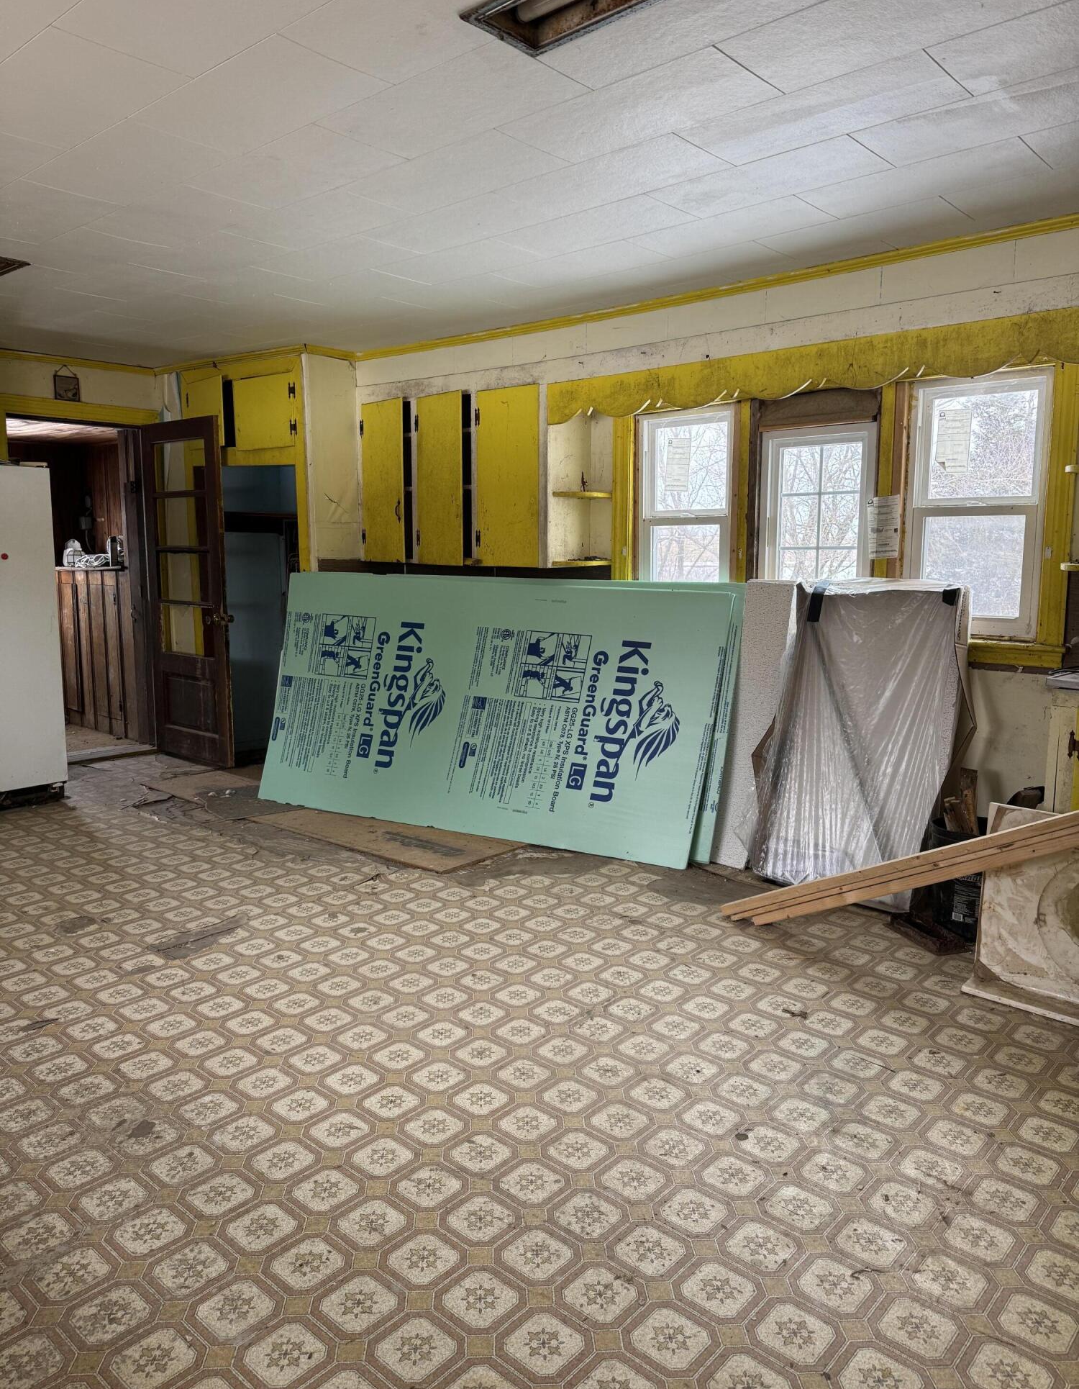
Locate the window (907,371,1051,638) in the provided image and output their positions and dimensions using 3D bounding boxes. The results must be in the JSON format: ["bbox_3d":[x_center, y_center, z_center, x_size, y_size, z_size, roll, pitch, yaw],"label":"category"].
[{"bbox_3d":[1.593,-0.679,3.630,0.489,0.918,0.090,8,11,41],"label":"window"}]

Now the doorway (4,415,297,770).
[{"bbox_3d":[-2.435,-0.588,5.936,0.780,2.080,0.980,8,11,41],"label":"doorway"}]

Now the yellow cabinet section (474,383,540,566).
[{"bbox_3d":[-0.066,-1.150,5.356,0.480,0.920,0.320,8,11,42],"label":"yellow cabinet section"}]

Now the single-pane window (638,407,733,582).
[{"bbox_3d":[0.667,-0.787,4.447,0.493,0.901,0.090,8,11,41],"label":"single-pane window"}]

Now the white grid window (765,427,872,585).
[{"bbox_3d":[1.133,-0.677,4.044,0.489,0.778,0.090,8,11,41],"label":"white grid window"}]

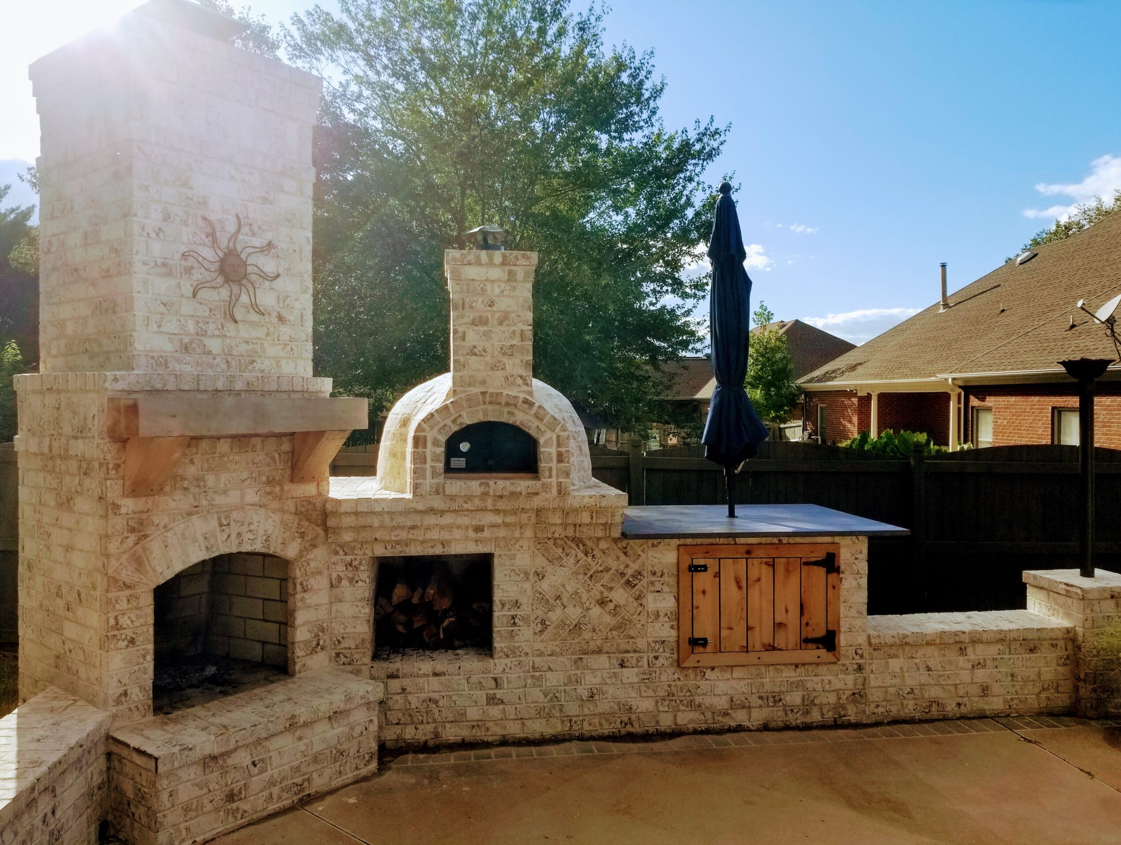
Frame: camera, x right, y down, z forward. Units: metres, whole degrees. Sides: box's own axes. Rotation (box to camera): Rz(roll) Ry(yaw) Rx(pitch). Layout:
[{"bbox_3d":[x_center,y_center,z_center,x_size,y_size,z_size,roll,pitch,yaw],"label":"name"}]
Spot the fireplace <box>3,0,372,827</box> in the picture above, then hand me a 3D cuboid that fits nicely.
[{"bbox_3d":[-1.669,-0.095,3.908,1.320,3.530,1.190,1,1,36],"label":"fireplace"}]

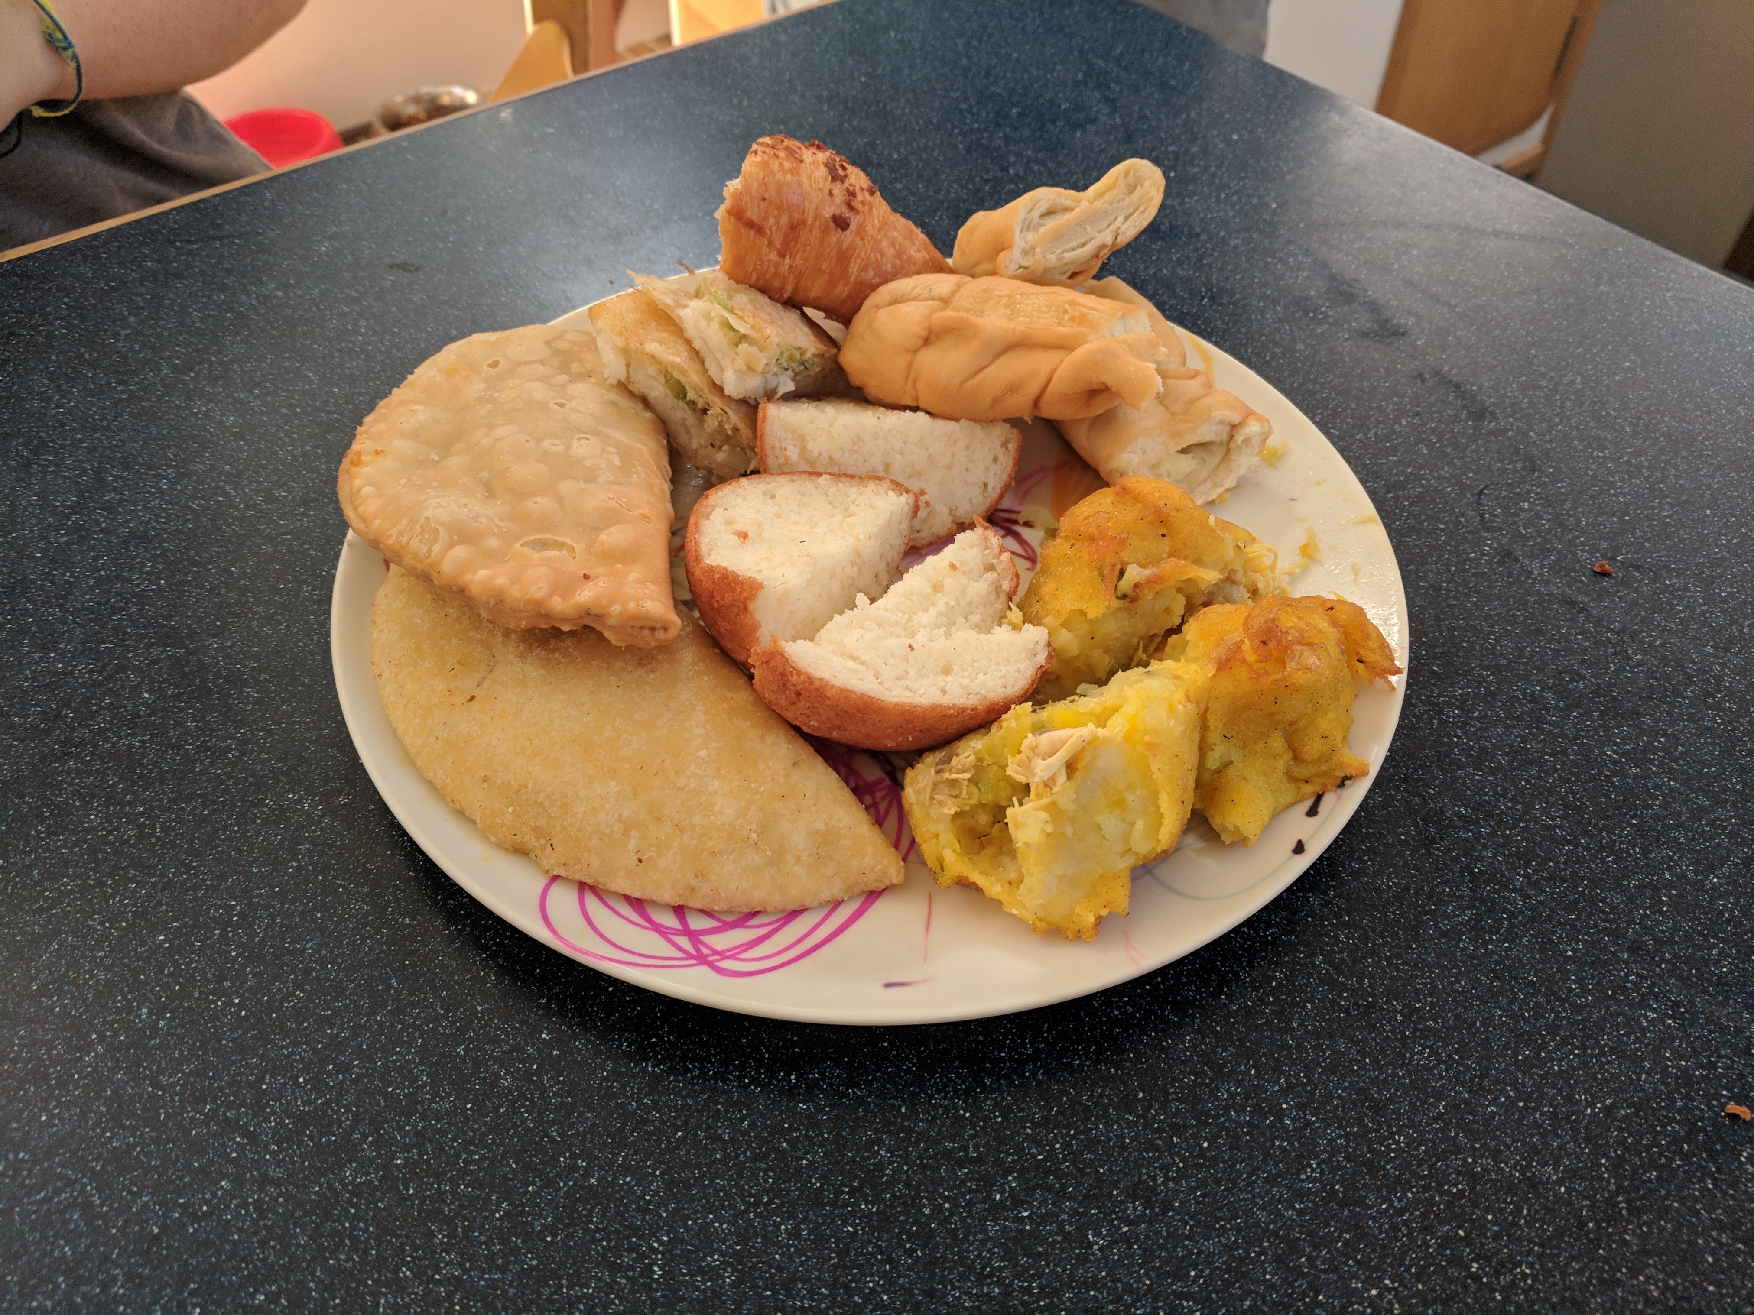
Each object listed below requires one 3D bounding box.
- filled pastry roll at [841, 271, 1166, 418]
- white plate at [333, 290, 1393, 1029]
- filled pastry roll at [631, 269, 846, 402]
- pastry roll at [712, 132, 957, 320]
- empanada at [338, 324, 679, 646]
[{"bbox_3d":[0.033,-0.080,0.345,0.088,0.039,0.043,6,49,4],"label":"filled pastry roll"},{"bbox_3d":[-0.001,-0.023,0.337,0.260,0.020,0.260,1,49,-1],"label":"white plate"},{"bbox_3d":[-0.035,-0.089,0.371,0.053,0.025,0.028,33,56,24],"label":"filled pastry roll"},{"bbox_3d":[-0.012,-0.123,0.386,0.074,0.046,0.048,13,50,10],"label":"pastry roll"},{"bbox_3d":[-0.087,-0.048,0.322,0.074,0.031,0.113,-13,51,-12],"label":"empanada"}]

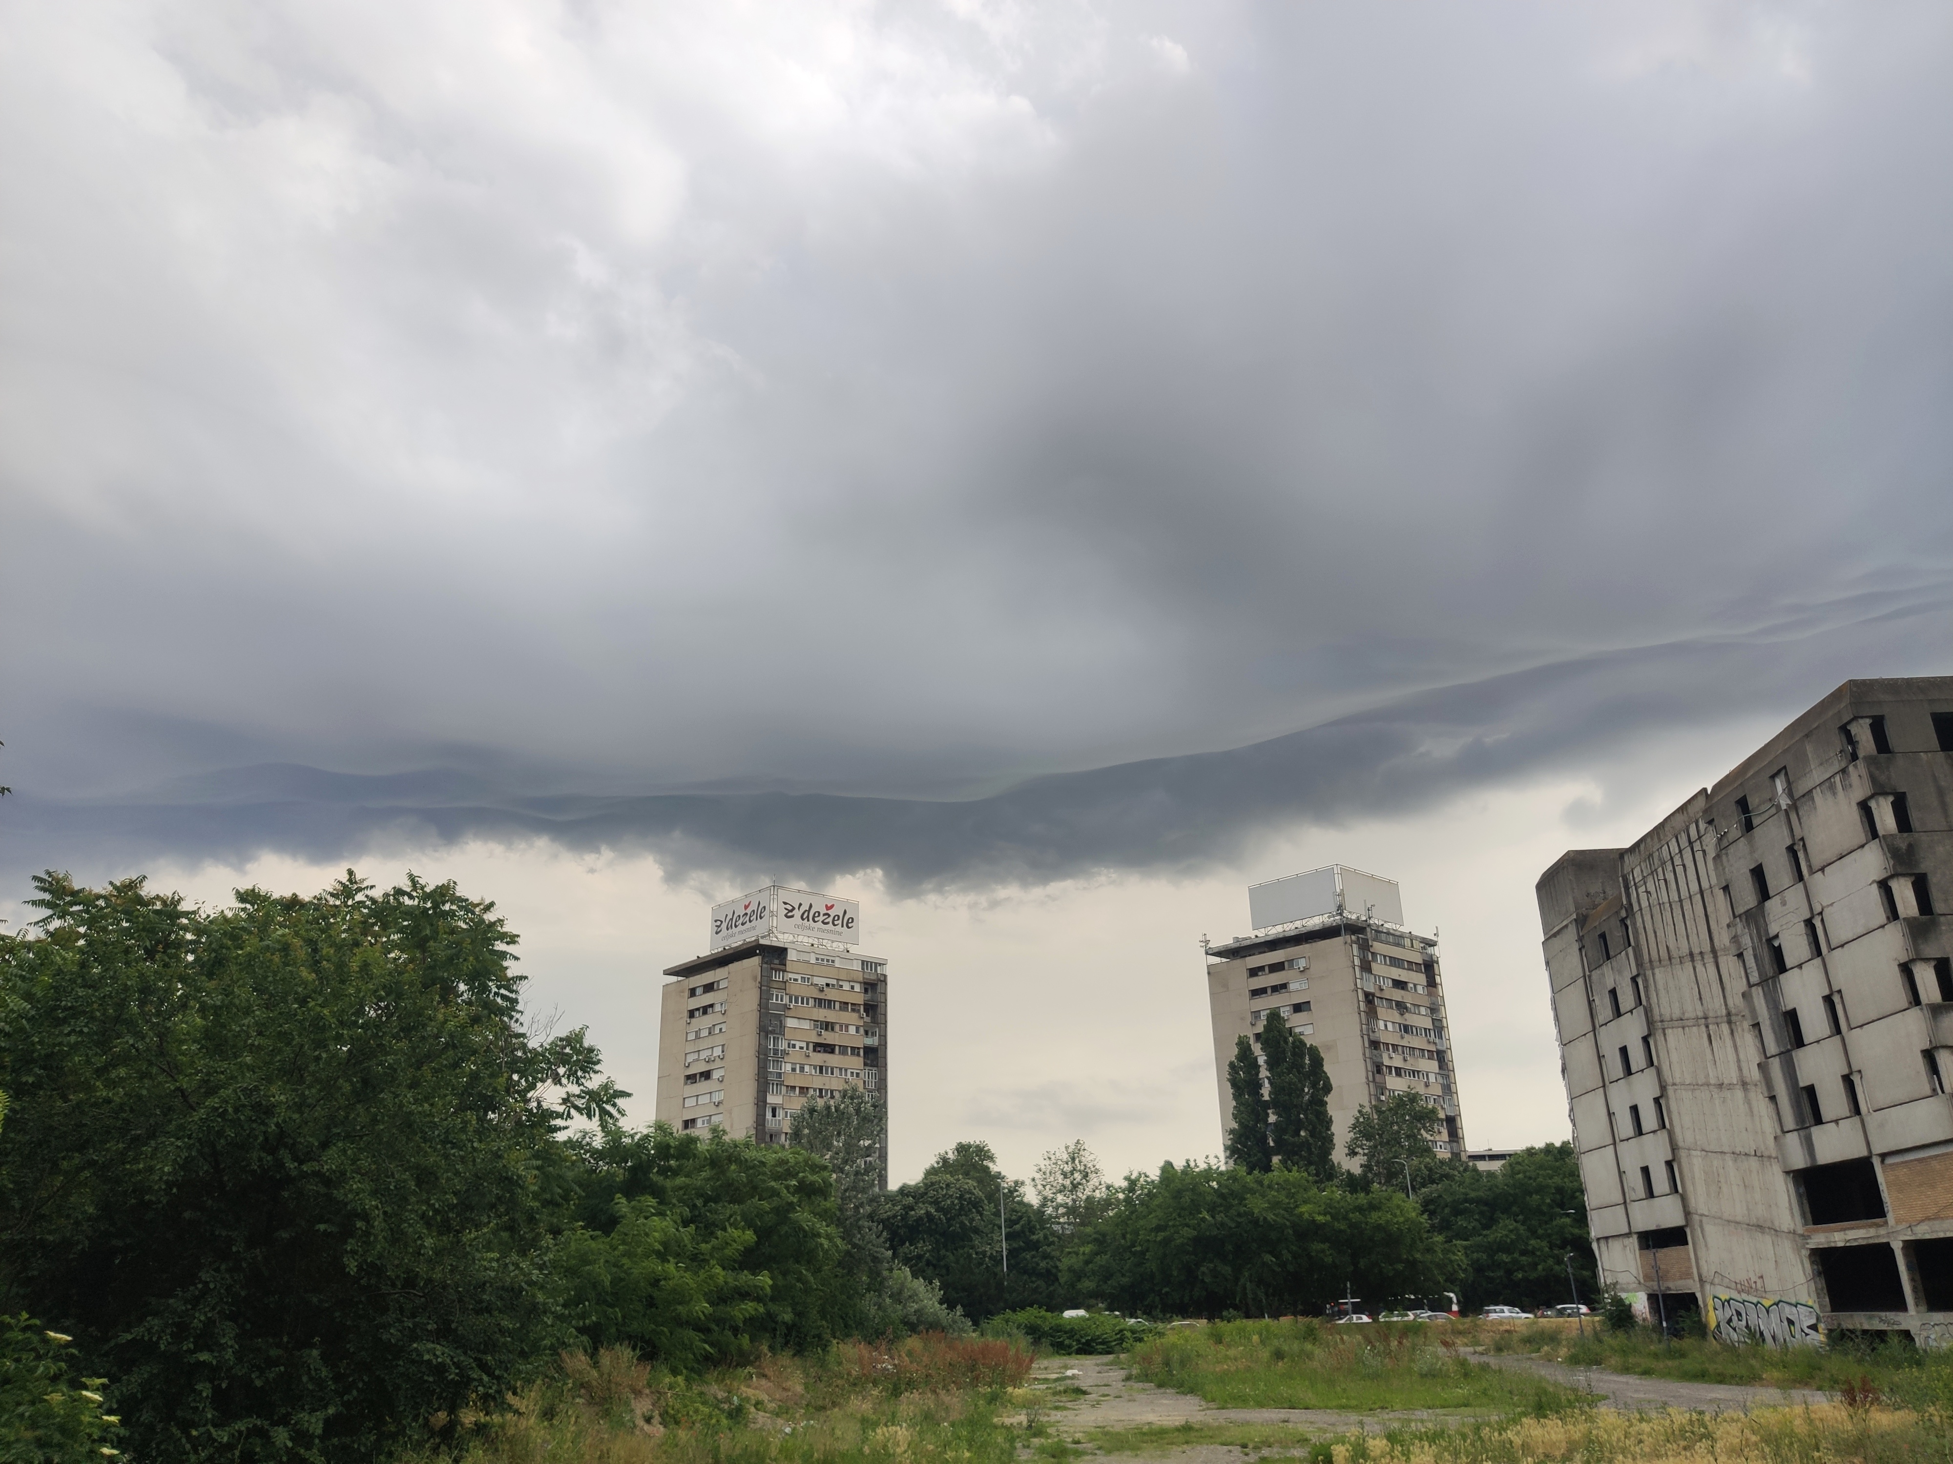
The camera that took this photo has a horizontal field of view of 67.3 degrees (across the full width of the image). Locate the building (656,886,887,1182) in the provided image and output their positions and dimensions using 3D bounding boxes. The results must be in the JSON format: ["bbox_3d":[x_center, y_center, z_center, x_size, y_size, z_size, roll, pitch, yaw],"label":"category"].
[{"bbox_3d":[-26.150,49.560,190.570,21.200,53.410,22.500,17,-28,-39],"label":"building"}]

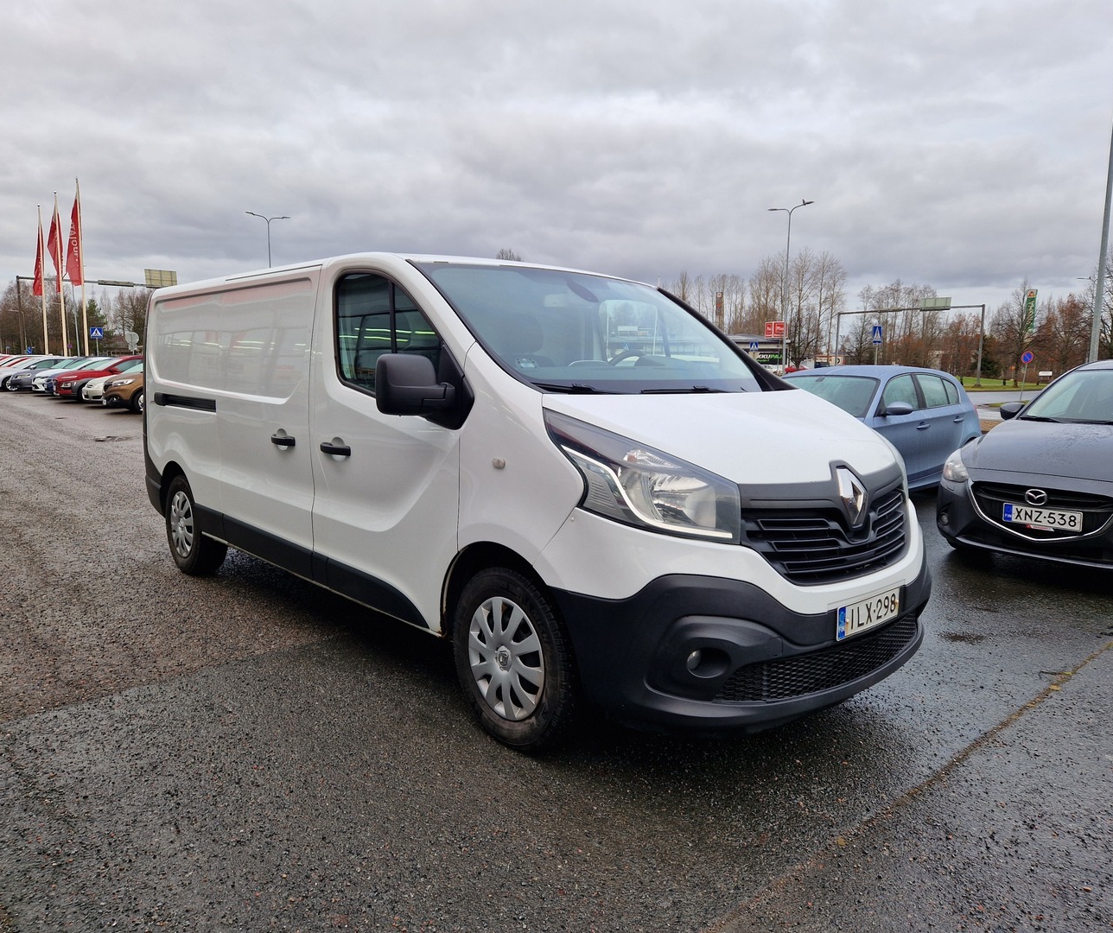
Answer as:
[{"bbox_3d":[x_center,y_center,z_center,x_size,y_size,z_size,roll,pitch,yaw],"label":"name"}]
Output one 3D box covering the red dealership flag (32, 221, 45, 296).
[{"bbox_3d":[-28.764,-11.506,45.941,0.650,4.000,0.300,3,7,16],"label":"red dealership flag"}]

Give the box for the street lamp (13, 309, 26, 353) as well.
[{"bbox_3d":[-88.588,-20.986,136.150,2.200,9.380,0.400,-6,9,-42],"label":"street lamp"}]

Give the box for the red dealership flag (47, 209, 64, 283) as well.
[{"bbox_3d":[-25.590,-11.105,42.260,0.800,4.020,0.300,3,7,16],"label":"red dealership flag"}]

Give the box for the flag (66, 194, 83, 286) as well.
[{"bbox_3d":[-22.662,-10.611,38.898,0.800,4.200,0.300,3,7,16],"label":"flag"}]

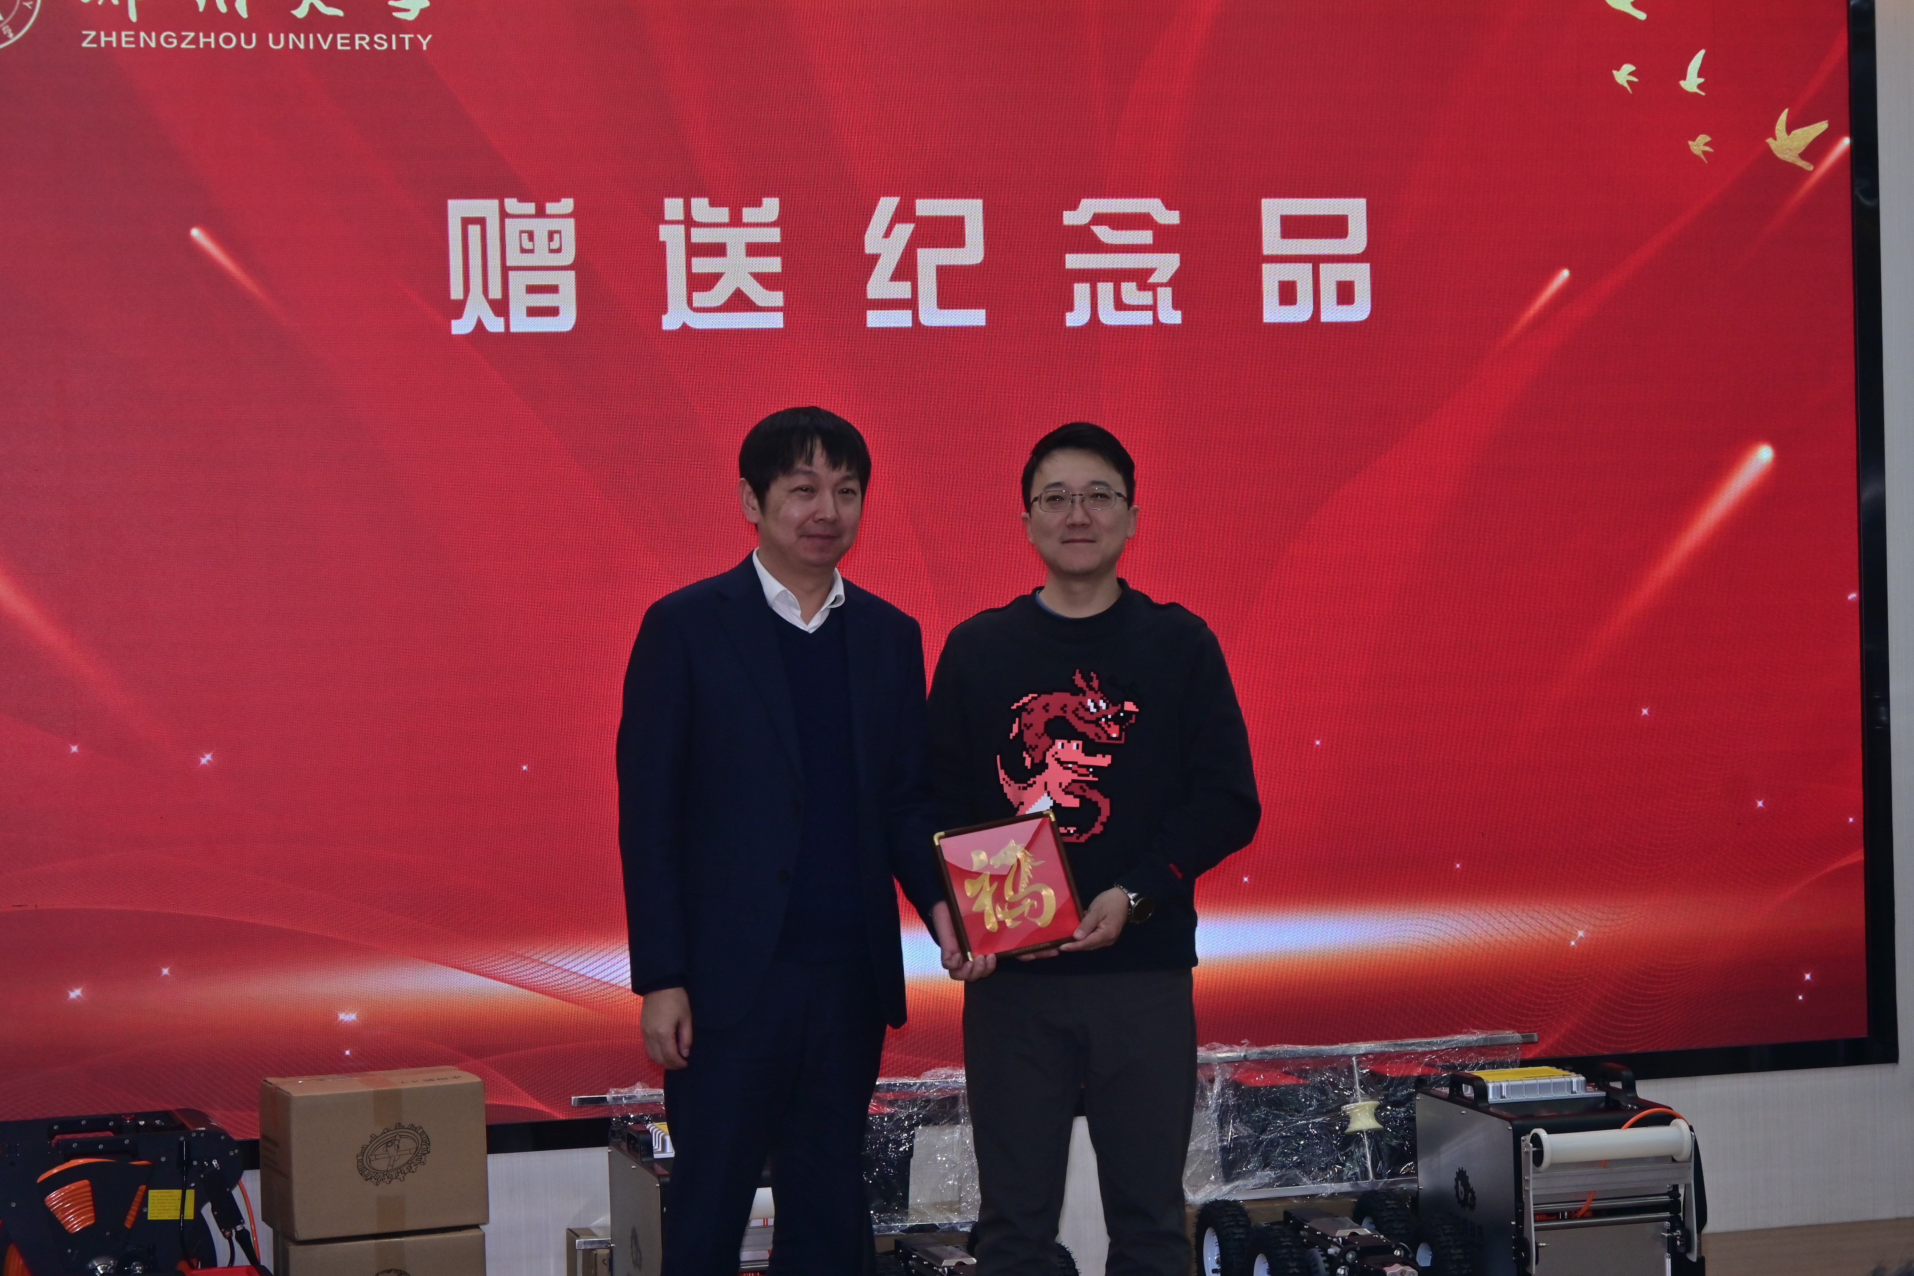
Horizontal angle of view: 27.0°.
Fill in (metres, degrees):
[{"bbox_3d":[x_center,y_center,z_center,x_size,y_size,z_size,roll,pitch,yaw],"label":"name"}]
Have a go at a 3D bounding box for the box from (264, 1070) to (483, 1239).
[{"bbox_3d":[-1.107,0.978,7.590,0.363,0.270,0.260,-2,2,-23],"label":"box"}]

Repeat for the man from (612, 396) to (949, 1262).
[{"bbox_3d":[-0.235,0.530,6.060,0.540,1.755,0.420,-2,2,-26],"label":"man"}]

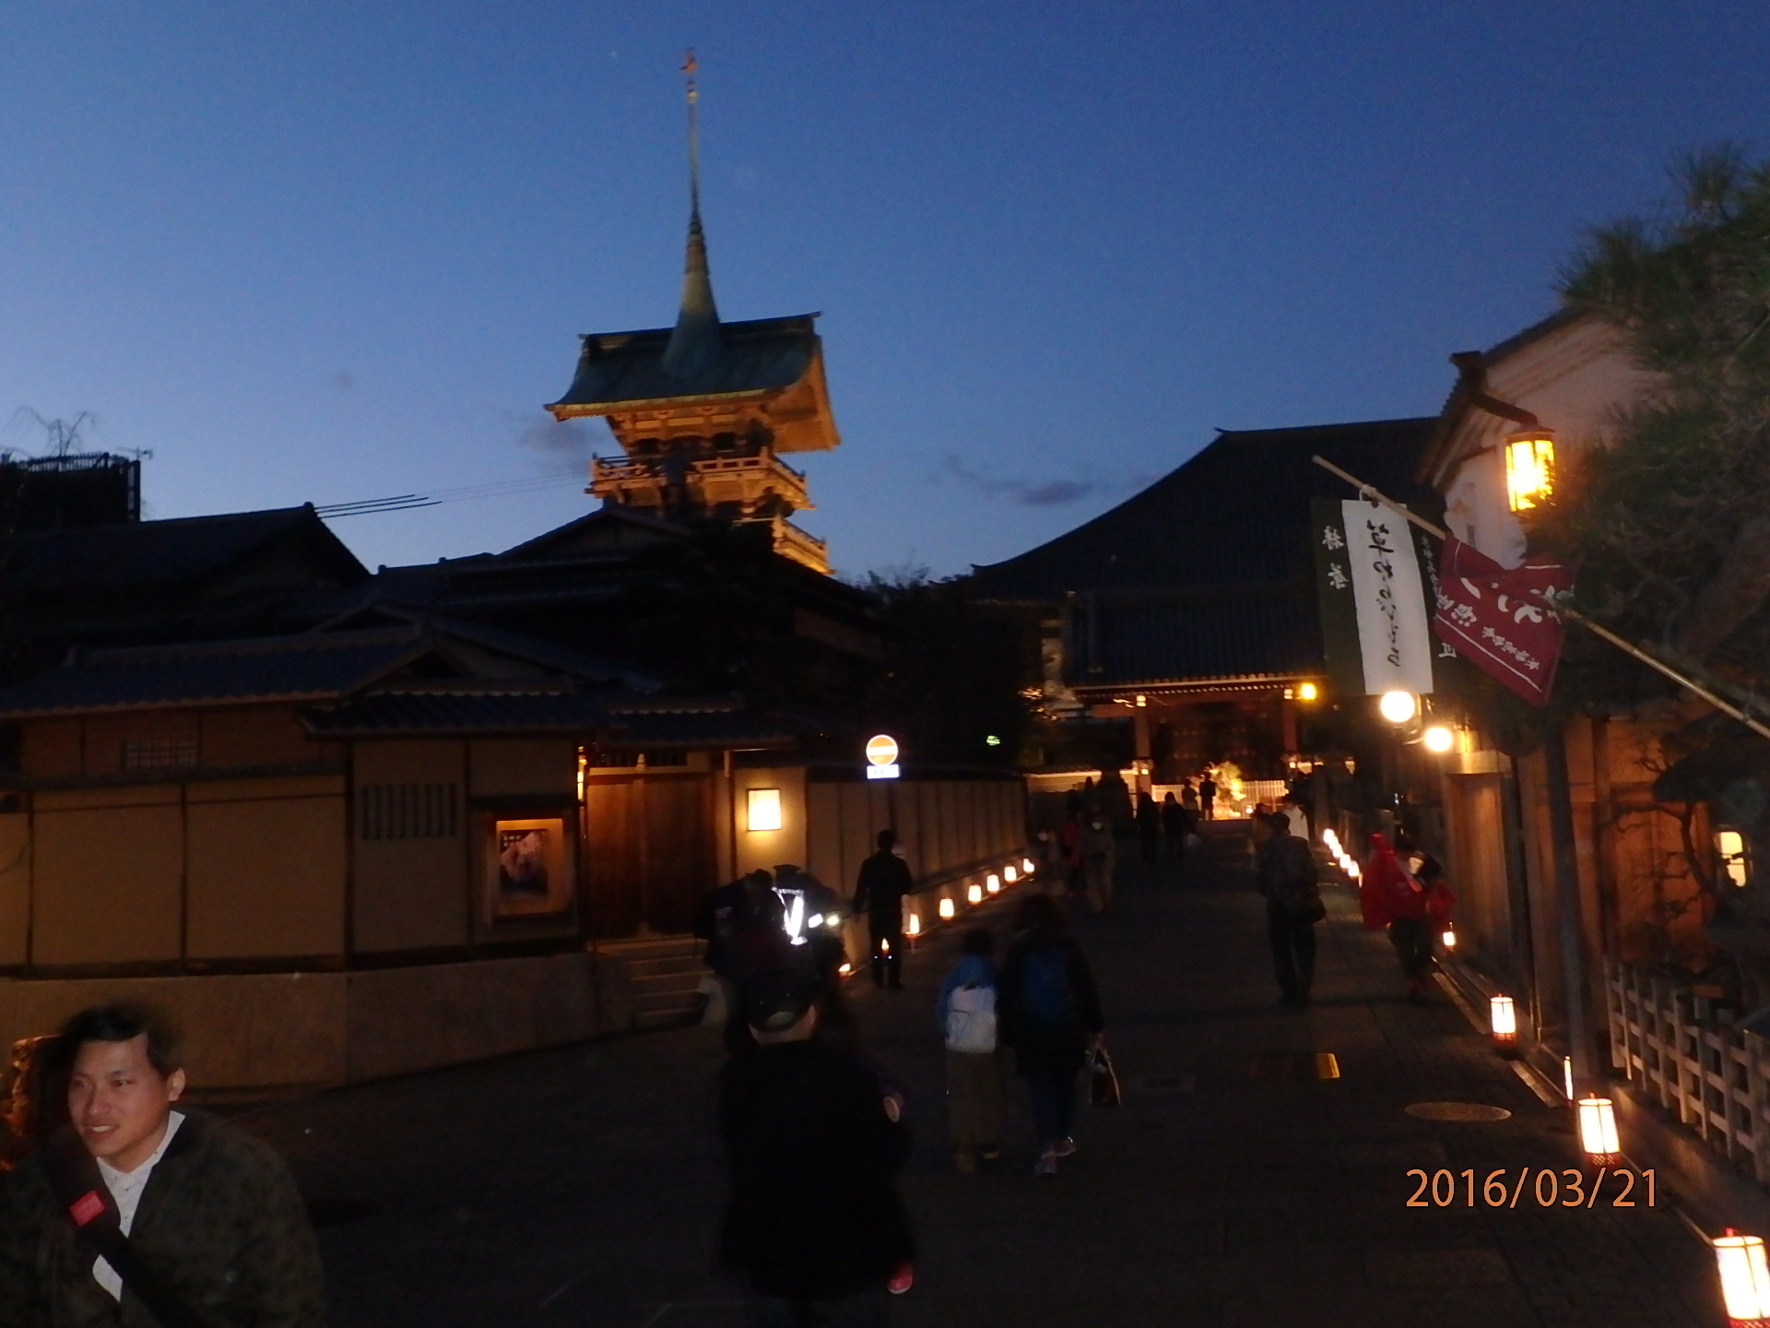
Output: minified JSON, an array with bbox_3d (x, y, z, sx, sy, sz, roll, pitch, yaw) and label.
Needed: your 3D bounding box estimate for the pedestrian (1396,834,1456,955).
[{"bbox_3d":[4.926,2.354,16.012,0.560,1.520,0.420,-3,-7,11],"label":"pedestrian"}]

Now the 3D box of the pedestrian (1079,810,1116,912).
[{"bbox_3d":[3.394,3.151,27.800,0.570,1.650,0.380,-4,-6,11],"label":"pedestrian"}]

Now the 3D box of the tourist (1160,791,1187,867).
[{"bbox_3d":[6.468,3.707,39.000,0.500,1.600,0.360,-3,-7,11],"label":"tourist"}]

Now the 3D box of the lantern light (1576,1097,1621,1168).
[{"bbox_3d":[3.735,2.457,9.100,0.220,0.400,0.220,-4,-6,14],"label":"lantern light"}]

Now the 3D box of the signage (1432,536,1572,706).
[{"bbox_3d":[2.699,-0.187,7.600,0.600,0.740,0.160,-4,-6,17],"label":"signage"}]

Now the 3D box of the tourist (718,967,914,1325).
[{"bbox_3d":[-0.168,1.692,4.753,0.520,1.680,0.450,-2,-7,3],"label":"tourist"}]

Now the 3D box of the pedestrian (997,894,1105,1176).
[{"bbox_3d":[0.954,2.117,9.950,0.600,1.600,0.450,-4,-6,11],"label":"pedestrian"}]

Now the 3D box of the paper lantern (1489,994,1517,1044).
[{"bbox_3d":[4.770,2.745,13.400,0.200,0.400,0.200,-3,-7,11],"label":"paper lantern"}]

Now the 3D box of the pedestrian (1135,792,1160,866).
[{"bbox_3d":[5.833,3.679,38.700,0.500,1.660,0.360,-3,-6,8],"label":"pedestrian"}]

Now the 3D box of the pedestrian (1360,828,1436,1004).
[{"bbox_3d":[4.627,2.292,15.700,0.600,1.560,0.450,-5,-6,26],"label":"pedestrian"}]

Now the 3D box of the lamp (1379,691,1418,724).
[{"bbox_3d":[5.762,0.489,19.500,0.380,0.380,0.380,-4,-6,14],"label":"lamp"}]

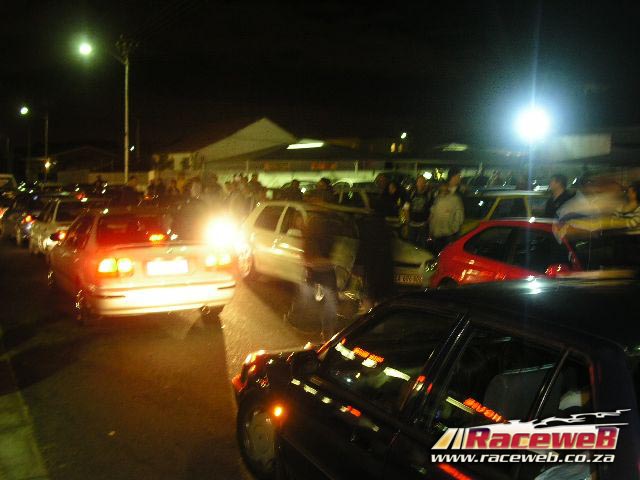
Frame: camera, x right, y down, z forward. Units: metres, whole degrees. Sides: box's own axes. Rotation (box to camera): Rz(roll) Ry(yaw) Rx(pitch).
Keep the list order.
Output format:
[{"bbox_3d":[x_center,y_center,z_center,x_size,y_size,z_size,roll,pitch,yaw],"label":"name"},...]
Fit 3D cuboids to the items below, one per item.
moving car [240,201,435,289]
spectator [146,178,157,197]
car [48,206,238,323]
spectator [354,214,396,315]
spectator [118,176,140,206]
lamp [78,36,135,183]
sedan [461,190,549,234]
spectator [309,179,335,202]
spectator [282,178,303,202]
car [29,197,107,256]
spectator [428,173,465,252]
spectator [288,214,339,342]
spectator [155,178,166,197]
[{"bbox_3d":[0.042,0.054,11.632,1.640,1.400,4.160,-3,6,-31],"label":"moving car"},{"bbox_3d":[-6.469,-1.449,26.975,0.500,1.740,0.320,-1,5,-9],"label":"spectator"},{"bbox_3d":[-2.736,0.163,9.901,1.700,1.390,4.420,-2,5,-27],"label":"car"},{"bbox_3d":[0.683,0.344,8.800,0.350,1.620,0.500,-4,7,-37],"label":"spectator"},{"bbox_3d":[-4.609,-0.639,17.083,0.500,1.750,0.350,3,6,30],"label":"spectator"},{"bbox_3d":[-10.441,-5.515,34.264,2.700,8.600,0.500,-2,5,-27],"label":"lamp"},{"bbox_3d":[3.451,-0.140,13.634,4.350,1.430,1.680,-1,5,-15],"label":"sedan"},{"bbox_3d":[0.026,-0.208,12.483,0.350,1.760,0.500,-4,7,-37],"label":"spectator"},{"bbox_3d":[-0.519,-0.371,14.381,0.500,1.730,0.350,3,6,30],"label":"spectator"},{"bbox_3d":[-6.070,-0.457,17.118,1.680,1.400,4.300,-2,5,-27],"label":"car"},{"bbox_3d":[1.674,0.014,9.333,0.360,1.820,0.520,-4,7,-45],"label":"spectator"},{"bbox_3d":[-0.091,0.369,8.500,0.380,1.620,0.520,-4,7,-37],"label":"spectator"},{"bbox_3d":[-4.881,-1.037,21.580,0.500,1.700,0.350,3,6,30],"label":"spectator"}]

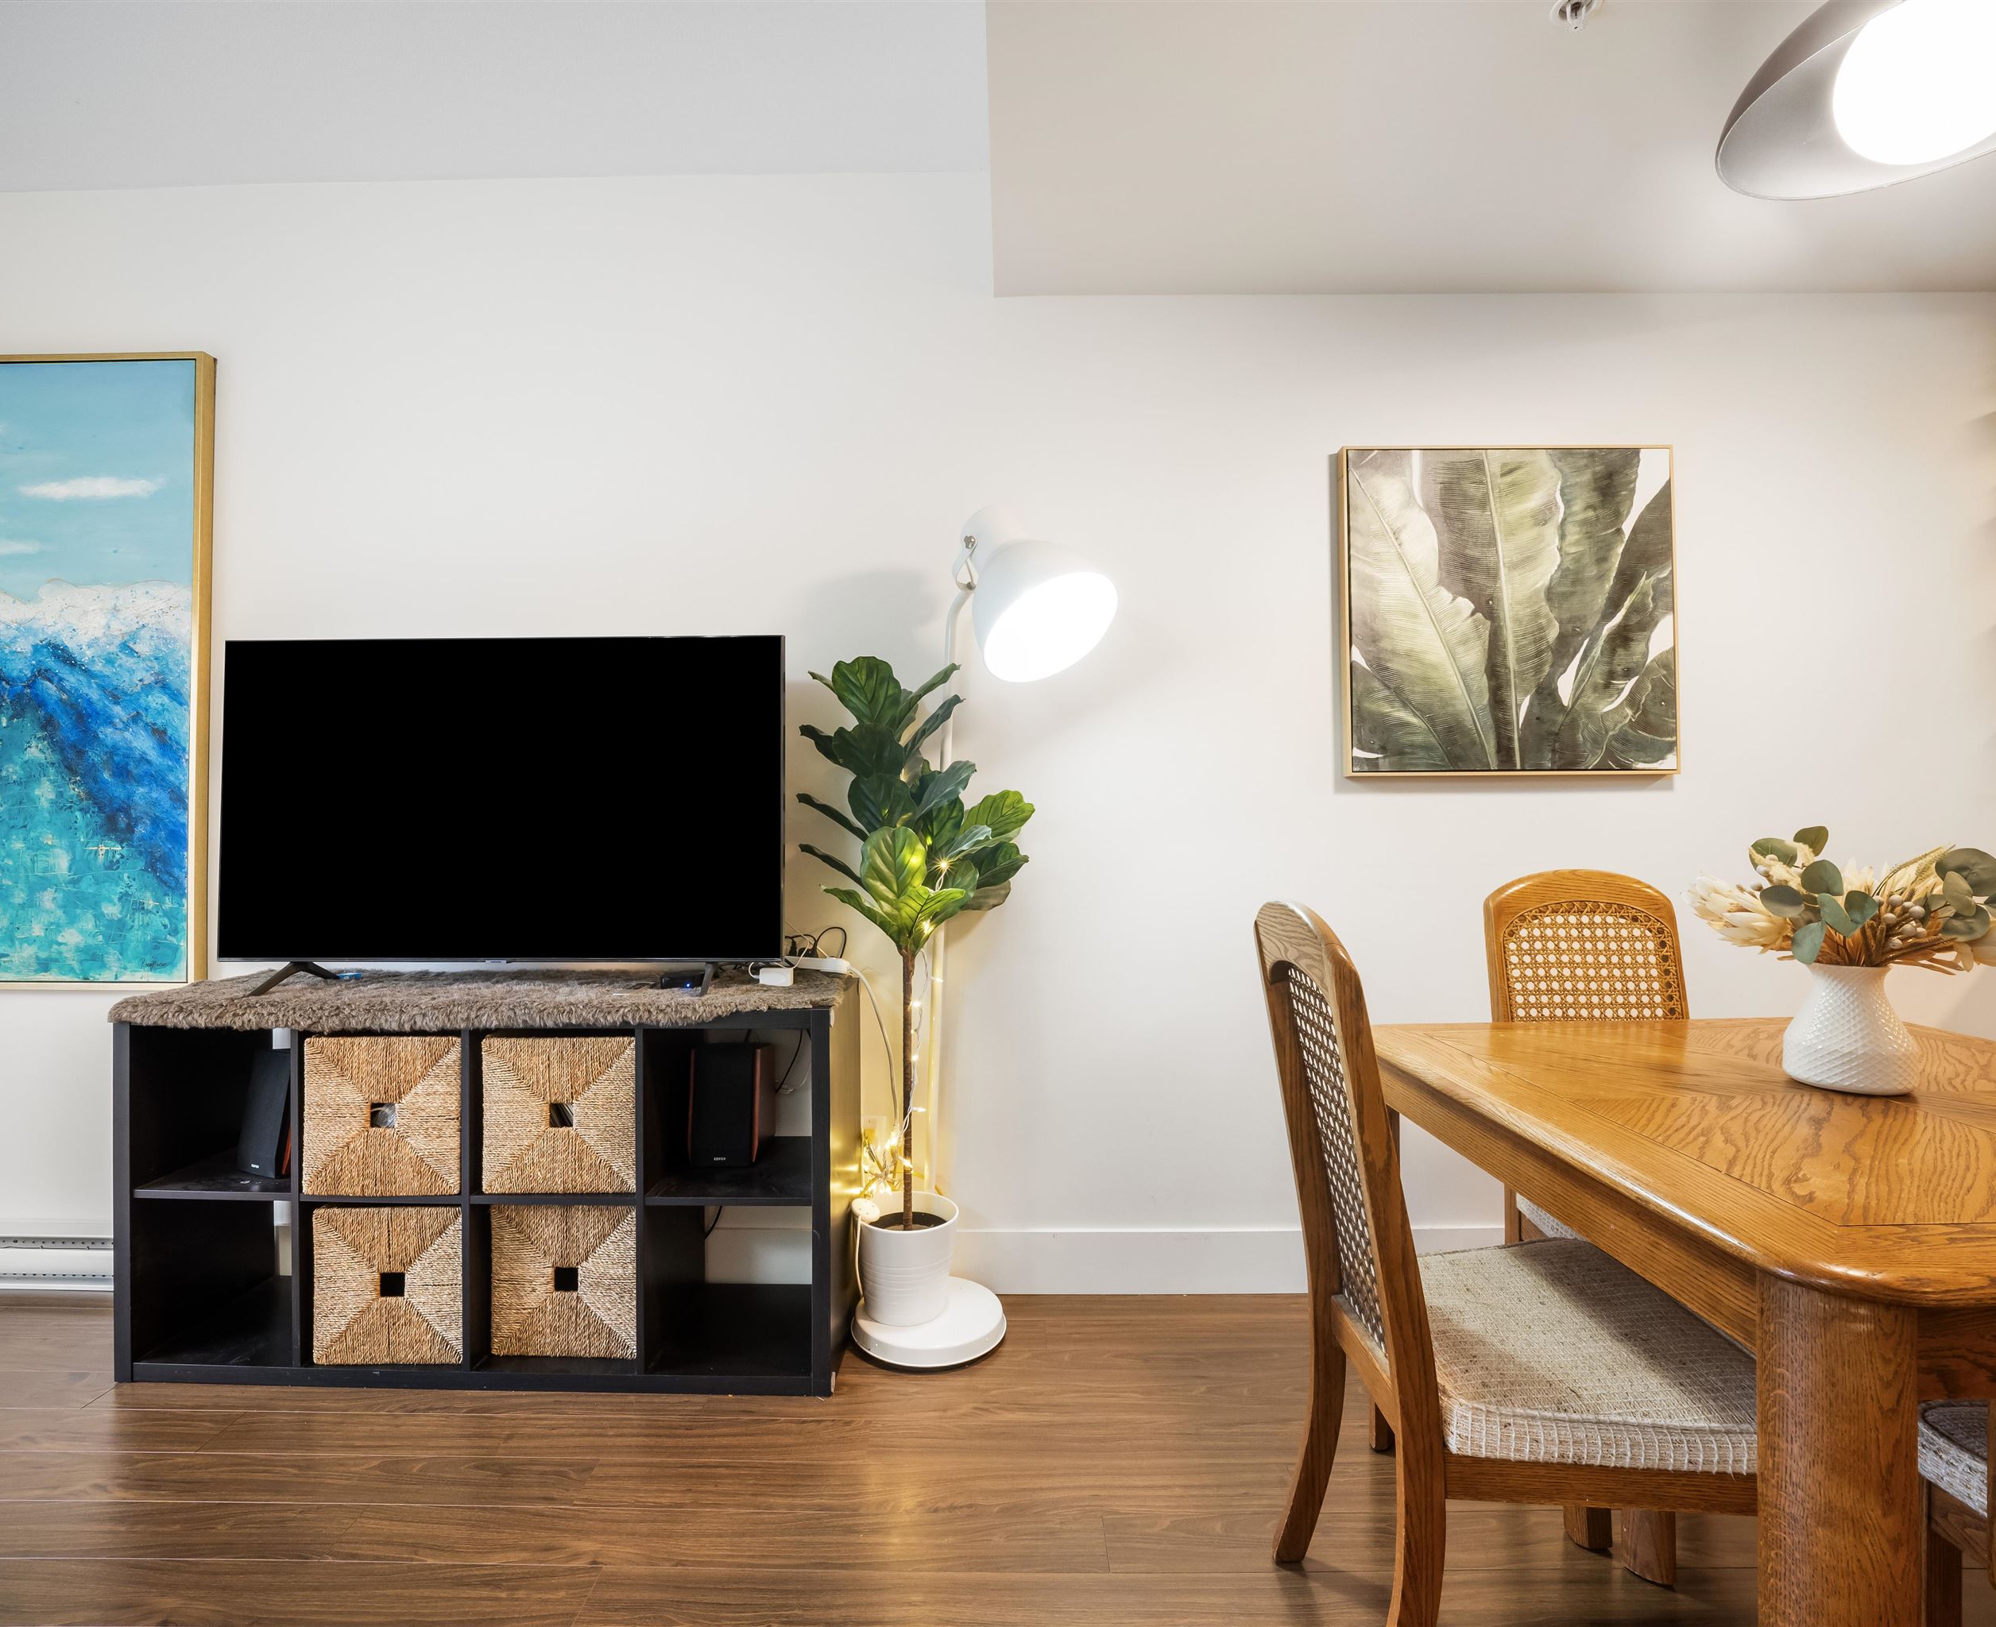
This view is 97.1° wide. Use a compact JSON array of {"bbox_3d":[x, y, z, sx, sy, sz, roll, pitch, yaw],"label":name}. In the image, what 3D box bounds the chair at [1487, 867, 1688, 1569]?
[{"bbox_3d":[1.185,0.638,1.575,0.460,1.040,0.540,0,0,0],"label":"chair"}]

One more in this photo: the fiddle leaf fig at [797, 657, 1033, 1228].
[{"bbox_3d":[-0.186,0.300,1.950,0.510,1.290,0.430,0,0,0],"label":"fiddle leaf fig"}]

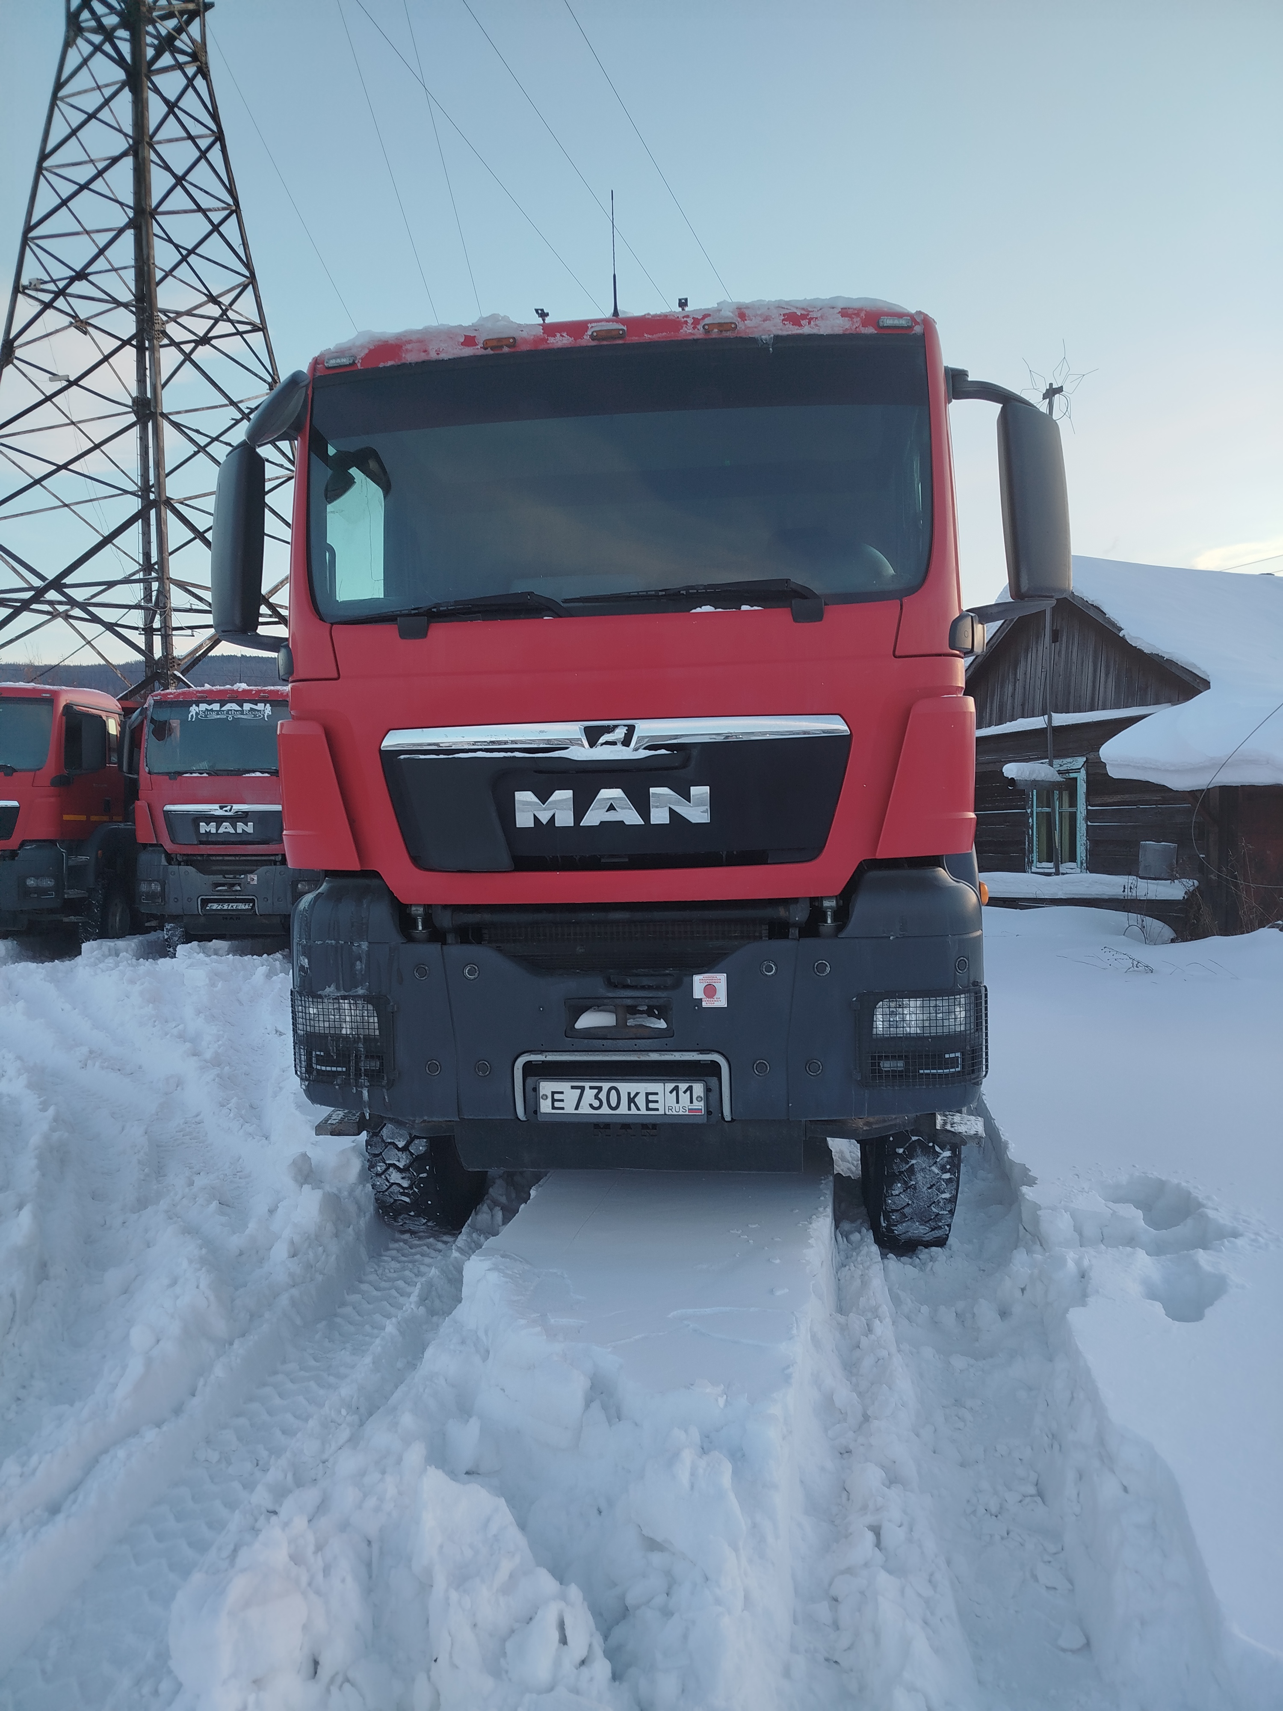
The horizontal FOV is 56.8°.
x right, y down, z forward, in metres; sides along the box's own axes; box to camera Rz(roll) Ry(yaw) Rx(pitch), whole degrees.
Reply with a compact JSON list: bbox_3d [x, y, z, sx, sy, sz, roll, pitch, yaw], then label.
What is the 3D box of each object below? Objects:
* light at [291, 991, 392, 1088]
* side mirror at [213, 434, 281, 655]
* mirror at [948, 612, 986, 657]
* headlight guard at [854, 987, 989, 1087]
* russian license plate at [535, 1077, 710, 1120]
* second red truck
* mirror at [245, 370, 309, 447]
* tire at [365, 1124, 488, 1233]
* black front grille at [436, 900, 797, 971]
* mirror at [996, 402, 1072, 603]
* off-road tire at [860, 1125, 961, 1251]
[{"bbox_3d":[-1.011,0.615,3.998,0.460,0.310,0.310,-1,-1,6],"label":"light"},{"bbox_3d":[-1.458,-1.124,4.321,0.220,0.680,0.180,-1,-1,15],"label":"side mirror"},{"bbox_3d":[1.110,-0.750,4.043,0.110,0.150,0.130,-1,-1,6],"label":"mirror"},{"bbox_3d":[0.897,0.577,3.786,0.460,0.310,0.310,-1,-1,6],"label":"headlight guard"},{"bbox_3d":[-0.060,0.760,3.705,0.530,0.125,0.030,-1,-1,6],"label":"russian license plate"},{"bbox_3d":[-4.745,-0.242,17.300,2.550,3.500,7.400,-1,0,1],"label":"second red truck"},{"bbox_3d":[-1.302,-1.607,4.276,0.220,0.260,0.190,-1,-1,6],"label":"mirror"},{"bbox_3d":[-0.917,1.120,5.261,0.320,1.150,1.150,-1,-1,6],"label":"tire"},{"bbox_3d":[-0.059,0.256,3.844,1.180,0.240,0.180,-1,-1,6],"label":"black front grille"},{"bbox_3d":[1.329,-1.199,4.012,0.220,0.660,0.180,-1,-1,-2],"label":"mirror"},{"bbox_3d":[1.130,1.079,5.035,0.320,1.150,1.150,-1,-1,6],"label":"off-road tire"}]

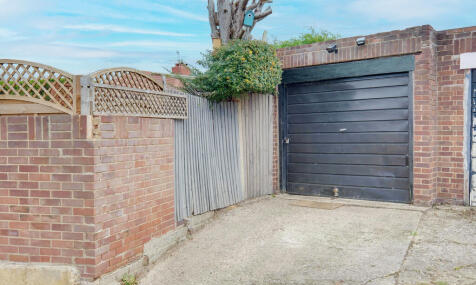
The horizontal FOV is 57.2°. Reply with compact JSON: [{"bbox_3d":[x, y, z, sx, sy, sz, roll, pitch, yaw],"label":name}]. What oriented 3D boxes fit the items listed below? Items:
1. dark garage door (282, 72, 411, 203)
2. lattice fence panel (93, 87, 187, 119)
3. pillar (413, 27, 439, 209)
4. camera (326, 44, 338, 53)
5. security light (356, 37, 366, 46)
[{"bbox_3d":[1.691,-0.193,7.178,2.280,2.220,0.250,0,1,37],"label":"dark garage door"},{"bbox_3d":[-1.008,-0.418,4.859,0.050,0.290,1.760,0,1,21],"label":"lattice fence panel"},{"bbox_3d":[2.805,-0.399,6.512,0.250,2.630,0.330,0,1,37],"label":"pillar"},{"bbox_3d":[1.553,-1.540,7.170,0.170,0.130,0.140,-2,2,-44],"label":"camera"},{"bbox_3d":[1.953,-1.598,6.900,0.150,0.130,0.110,0,0,37],"label":"security light"}]

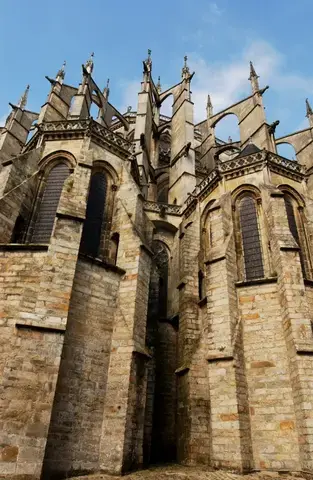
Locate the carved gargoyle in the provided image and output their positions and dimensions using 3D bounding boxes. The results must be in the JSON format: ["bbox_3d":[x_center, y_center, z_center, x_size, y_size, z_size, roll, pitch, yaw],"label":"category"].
[{"bbox_3d":[10.618,-10.080,29.823,0.500,0.700,1.400,19,-33,-27],"label":"carved gargoyle"}]

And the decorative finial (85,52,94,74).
[{"bbox_3d":[-6.627,-17.938,33.707,0.800,3.540,0.800,0,-29,6],"label":"decorative finial"}]

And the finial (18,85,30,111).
[{"bbox_3d":[-14.928,-16.312,37.871,0.950,4.071,0.950,26,-36,-35],"label":"finial"}]

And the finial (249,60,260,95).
[{"bbox_3d":[10.359,-17.213,34.791,0.950,5.447,0.950,19,-33,-27],"label":"finial"}]

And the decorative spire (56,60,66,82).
[{"bbox_3d":[-9.743,-17.737,34.701,0.850,3.205,0.850,-18,-35,33],"label":"decorative spire"}]

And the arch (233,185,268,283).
[{"bbox_3d":[5.038,-0.435,17.771,1.700,5.850,0.600,-13,-33,26],"label":"arch"}]

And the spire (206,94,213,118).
[{"bbox_3d":[6.683,-16.834,41.665,0.700,4.267,0.700,13,-30,-18],"label":"spire"}]

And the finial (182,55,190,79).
[{"bbox_3d":[3.024,-17.692,33.749,0.750,3.856,0.750,20,-33,-27],"label":"finial"}]

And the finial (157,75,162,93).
[{"bbox_3d":[0.322,-18.455,39.054,0.550,3.169,0.550,2,-29,2],"label":"finial"}]

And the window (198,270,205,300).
[{"bbox_3d":[2.677,2.683,19.614,0.420,1.800,0.350,2,-29,3],"label":"window"}]

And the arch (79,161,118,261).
[{"bbox_3d":[-2.965,-1.587,16.583,1.800,5.800,0.600,24,-35,-32],"label":"arch"}]

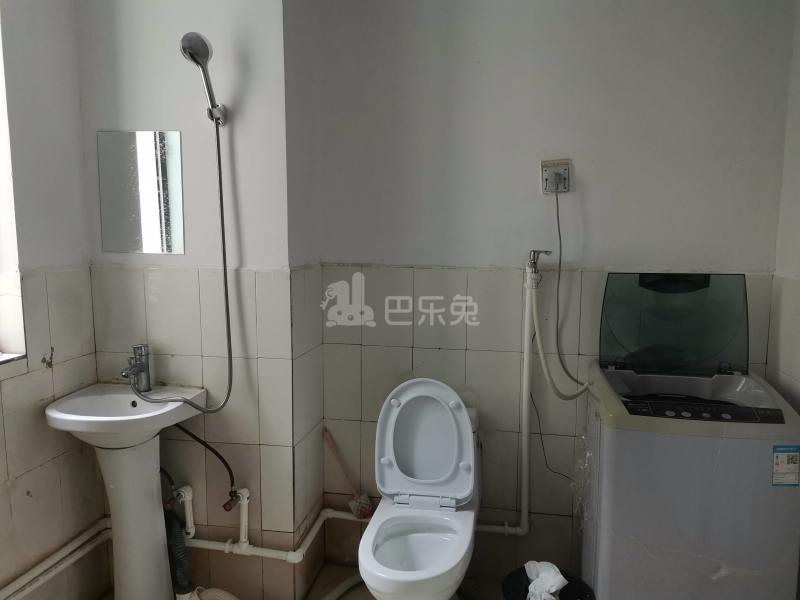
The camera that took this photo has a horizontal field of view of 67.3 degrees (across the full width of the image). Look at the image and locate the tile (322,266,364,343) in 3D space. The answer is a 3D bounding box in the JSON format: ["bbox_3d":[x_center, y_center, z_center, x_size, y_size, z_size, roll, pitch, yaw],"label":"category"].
[{"bbox_3d":[-0.220,0.023,2.289,0.151,0.298,0.012,2,7,10],"label":"tile"}]

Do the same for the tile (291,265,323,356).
[{"bbox_3d":[-0.332,0.040,2.133,0.012,0.301,0.339,2,7,10],"label":"tile"}]

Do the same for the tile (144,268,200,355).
[{"bbox_3d":[-0.763,0.038,2.035,0.200,0.298,0.010,2,7,10],"label":"tile"}]

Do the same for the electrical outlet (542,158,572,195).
[{"bbox_3d":[0.533,-0.422,2.060,0.093,0.112,0.030,2,8,10],"label":"electrical outlet"}]

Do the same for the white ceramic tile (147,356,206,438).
[{"bbox_3d":[-0.765,0.335,2.069,0.200,0.300,0.010,2,7,10],"label":"white ceramic tile"}]

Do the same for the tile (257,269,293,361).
[{"bbox_3d":[-0.411,0.048,1.969,0.119,0.301,0.010,2,8,10],"label":"tile"}]

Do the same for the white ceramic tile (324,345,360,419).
[{"bbox_3d":[-0.221,0.320,2.316,0.150,0.300,0.010,2,7,10],"label":"white ceramic tile"}]

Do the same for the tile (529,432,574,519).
[{"bbox_3d":[0.538,0.640,2.215,0.200,0.301,0.010,2,8,10],"label":"tile"}]

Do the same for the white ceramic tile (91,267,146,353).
[{"bbox_3d":[-0.963,0.032,2.066,0.200,0.301,0.010,2,8,10],"label":"white ceramic tile"}]

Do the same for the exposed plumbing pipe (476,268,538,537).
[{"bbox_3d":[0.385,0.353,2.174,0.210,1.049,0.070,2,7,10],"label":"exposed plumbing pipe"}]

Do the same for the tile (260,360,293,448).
[{"bbox_3d":[-0.415,0.349,2.016,0.119,0.300,0.010,2,7,10],"label":"tile"}]

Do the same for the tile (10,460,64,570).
[{"bbox_3d":[-1.125,0.667,1.863,0.010,0.300,0.200,2,7,10],"label":"tile"}]

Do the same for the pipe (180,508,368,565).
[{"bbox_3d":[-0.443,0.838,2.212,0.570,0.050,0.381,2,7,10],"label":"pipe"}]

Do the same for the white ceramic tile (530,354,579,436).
[{"bbox_3d":[0.542,0.342,2.186,0.200,0.300,0.010,2,7,10],"label":"white ceramic tile"}]

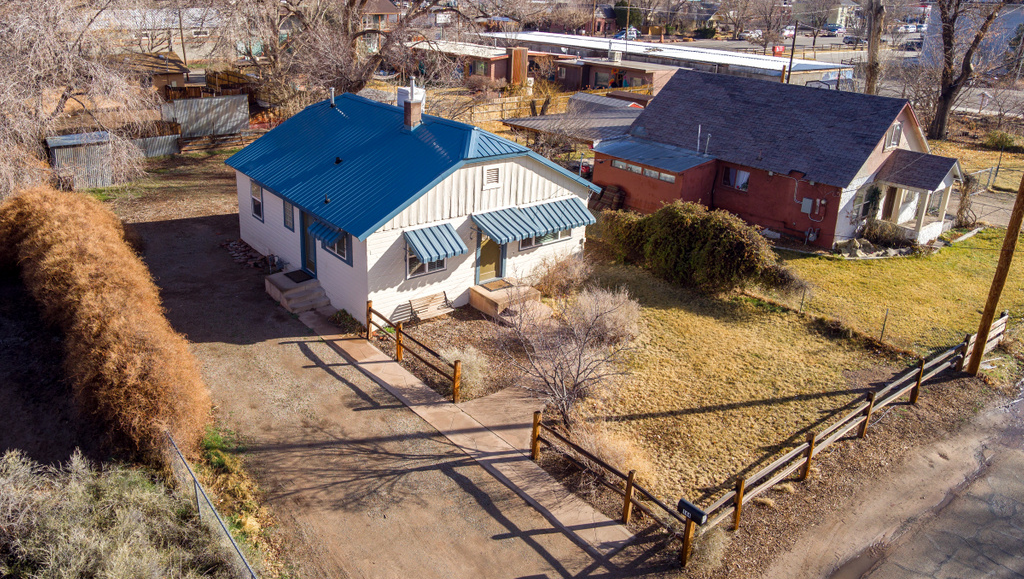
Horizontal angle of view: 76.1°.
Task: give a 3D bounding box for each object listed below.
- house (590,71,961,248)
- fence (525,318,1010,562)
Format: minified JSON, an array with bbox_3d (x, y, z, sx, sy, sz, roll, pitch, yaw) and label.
[{"bbox_3d":[12.678,-6.777,31.925,12.500,6.000,14.400,-17,30,-38],"label":"house"},{"bbox_3d":[7.708,2.156,16.698,15.421,1.200,4.030,-15,29,-35],"label":"fence"}]

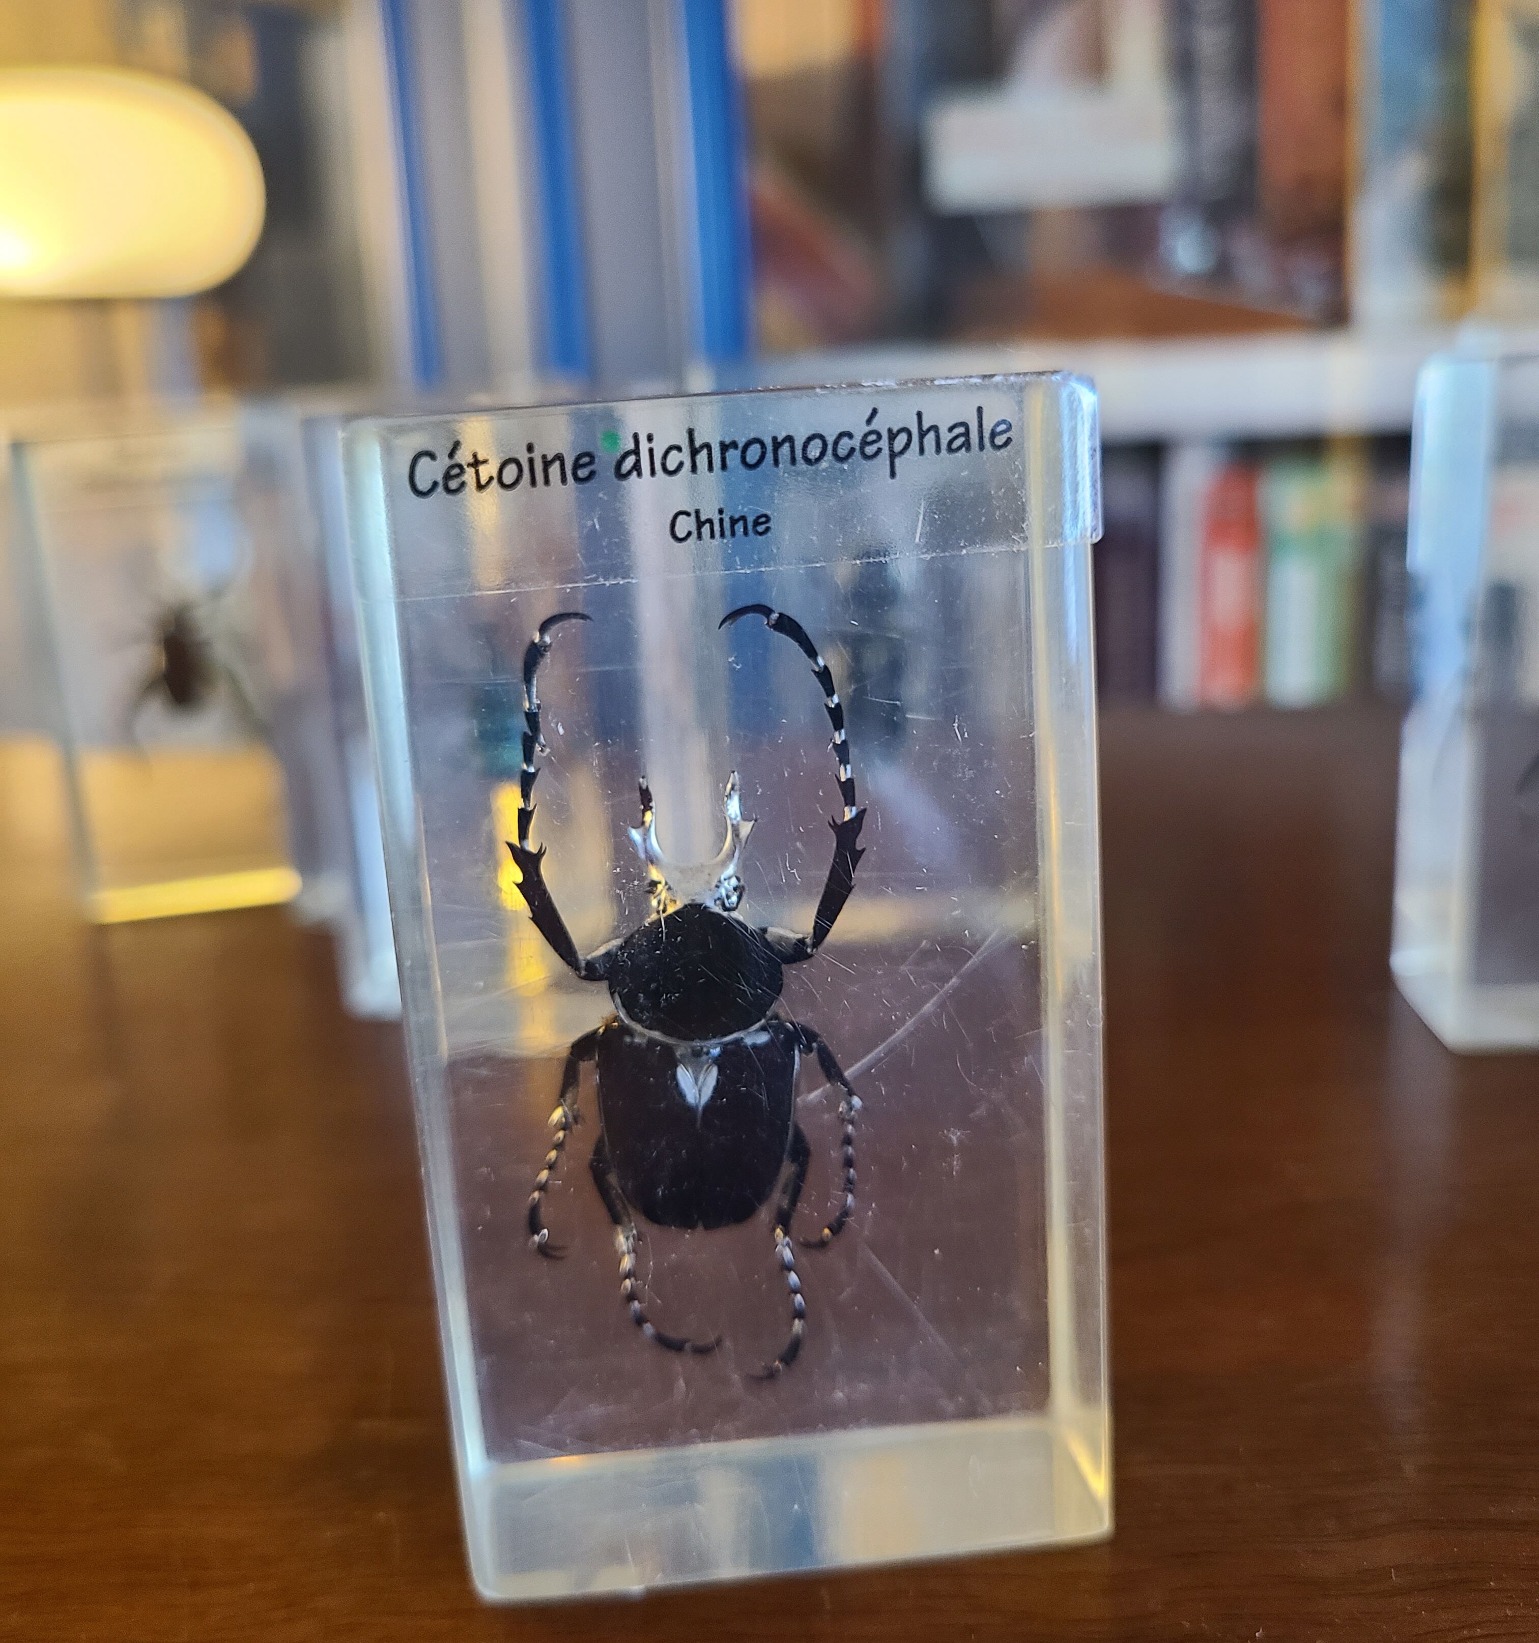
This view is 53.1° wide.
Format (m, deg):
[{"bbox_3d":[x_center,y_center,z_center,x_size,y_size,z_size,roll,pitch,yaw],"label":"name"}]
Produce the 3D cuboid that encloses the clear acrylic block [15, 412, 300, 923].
[{"bbox_3d":[-0.090,-0.024,0.245,0.040,0.073,0.023,-7,16,-13],"label":"clear acrylic block"}]

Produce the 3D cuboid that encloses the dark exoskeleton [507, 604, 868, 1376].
[{"bbox_3d":[-0.004,0.013,0.098,0.022,0.053,0.009,-4,15,-4],"label":"dark exoskeleton"}]

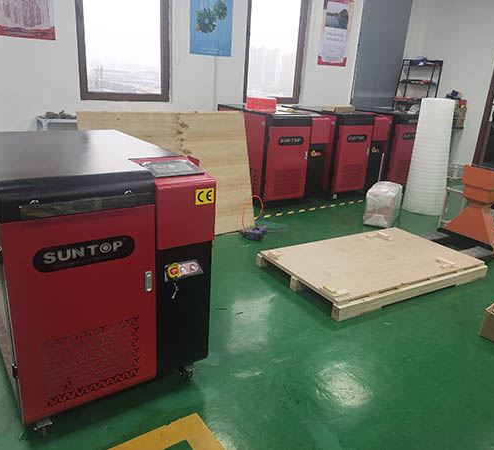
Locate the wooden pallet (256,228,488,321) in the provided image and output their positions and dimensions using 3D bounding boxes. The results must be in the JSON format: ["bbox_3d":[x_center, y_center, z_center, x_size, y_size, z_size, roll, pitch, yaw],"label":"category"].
[{"bbox_3d":[0.943,0.292,2.968,1.490,0.112,0.839,-7,21,-30],"label":"wooden pallet"}]

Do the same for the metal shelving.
[{"bbox_3d":[3.021,-1.950,7.120,0.295,1.891,0.640,-10,23,-33],"label":"metal shelving"}]

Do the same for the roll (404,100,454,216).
[{"bbox_3d":[2.131,-0.789,4.594,0.404,1.271,0.404,3,19,-1],"label":"roll"}]

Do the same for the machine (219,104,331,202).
[{"bbox_3d":[0.253,-0.822,4.736,0.780,1.020,1.100,-9,23,-32],"label":"machine"}]

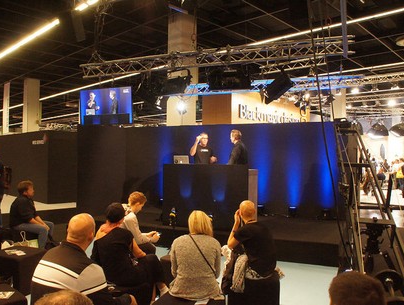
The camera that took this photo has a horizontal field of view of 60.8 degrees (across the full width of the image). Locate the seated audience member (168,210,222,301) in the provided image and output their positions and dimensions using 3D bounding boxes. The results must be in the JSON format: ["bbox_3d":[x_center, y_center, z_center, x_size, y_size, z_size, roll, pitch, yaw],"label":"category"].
[{"bbox_3d":[-0.056,1.092,3.200,0.500,1.200,0.820,0,0,0],"label":"seated audience member"}]

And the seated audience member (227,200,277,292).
[{"bbox_3d":[0.540,1.119,3.780,0.530,1.230,0.800,1,-1,-12],"label":"seated audience member"}]

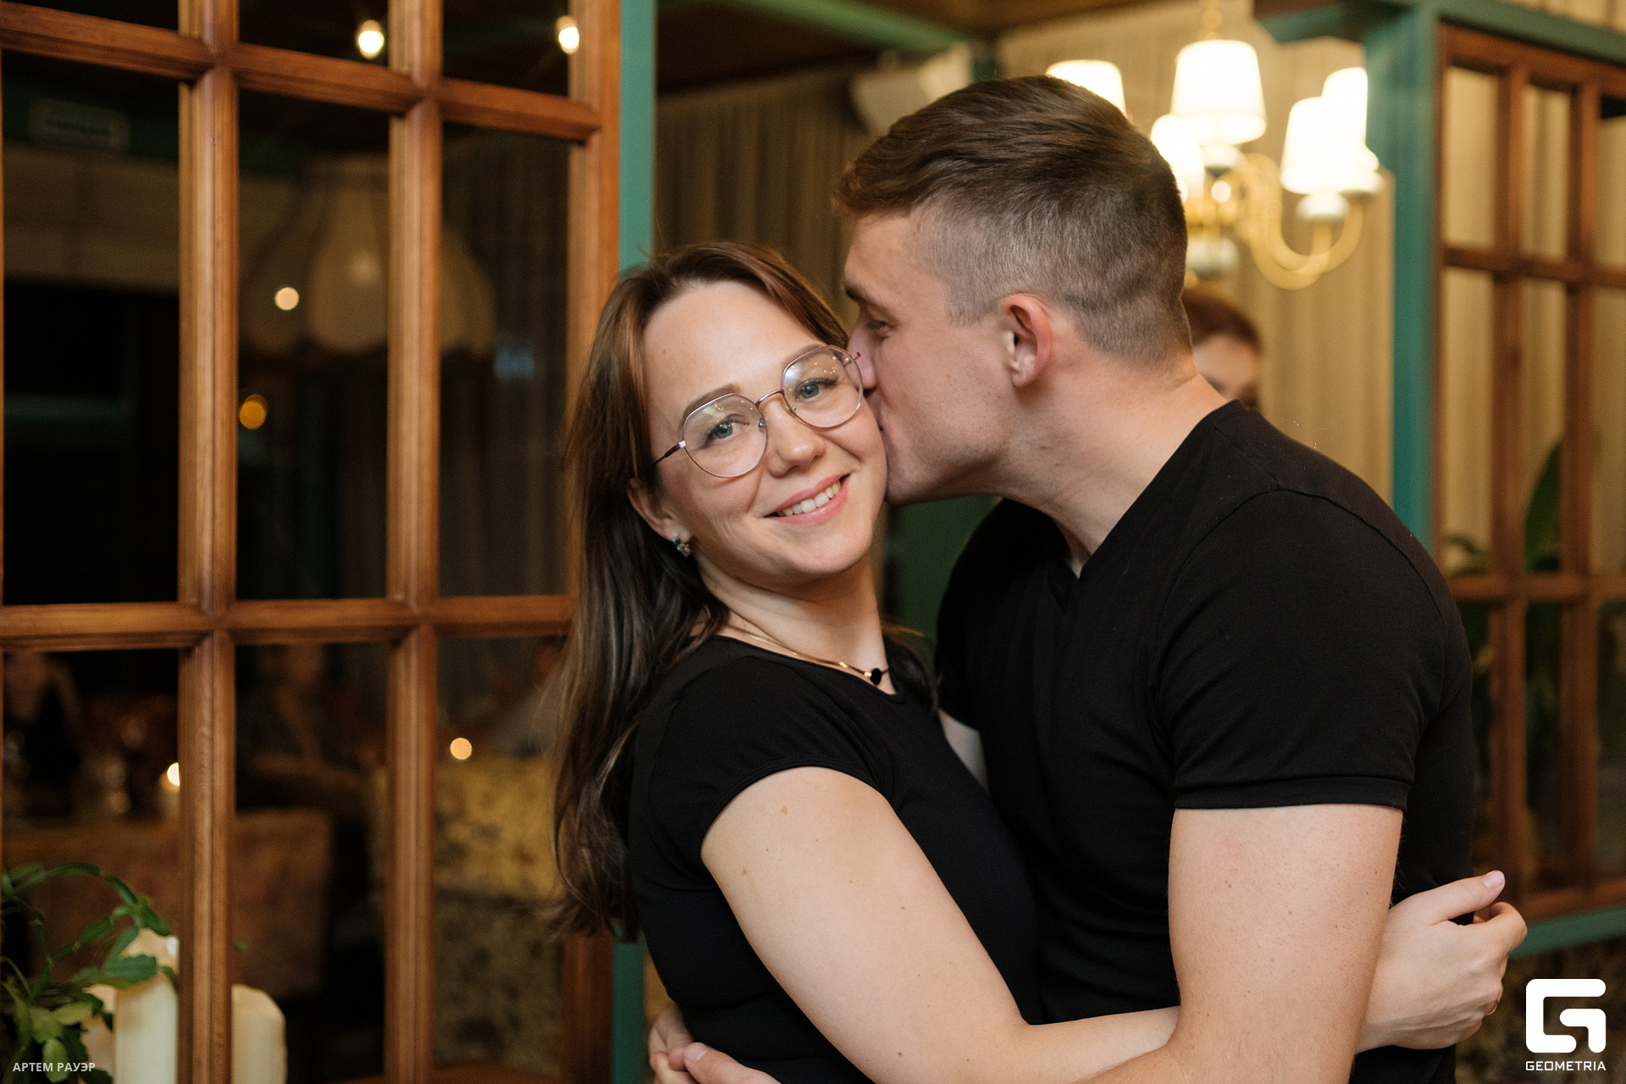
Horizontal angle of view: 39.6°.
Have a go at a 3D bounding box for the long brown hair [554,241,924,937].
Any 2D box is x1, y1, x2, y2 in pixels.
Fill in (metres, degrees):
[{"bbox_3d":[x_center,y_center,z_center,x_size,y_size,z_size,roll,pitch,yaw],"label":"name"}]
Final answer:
[{"bbox_3d":[-0.050,0.032,1.480,0.235,0.455,0.225,1,0,-24],"label":"long brown hair"}]

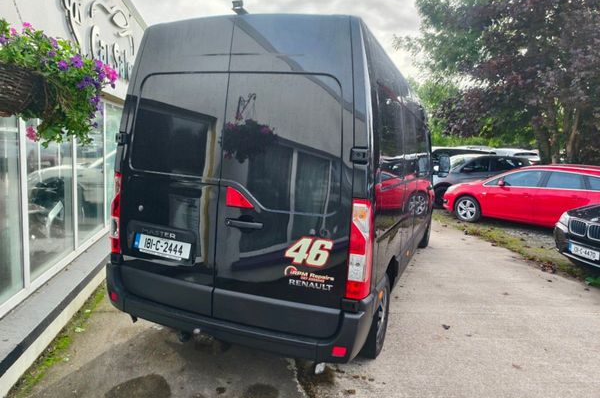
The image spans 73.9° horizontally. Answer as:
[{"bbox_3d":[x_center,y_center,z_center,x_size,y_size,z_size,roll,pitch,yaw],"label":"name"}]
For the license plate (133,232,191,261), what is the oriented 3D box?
[{"bbox_3d":[-1.028,0.345,2.960,0.520,0.112,0.020,7,0,23],"label":"license plate"}]

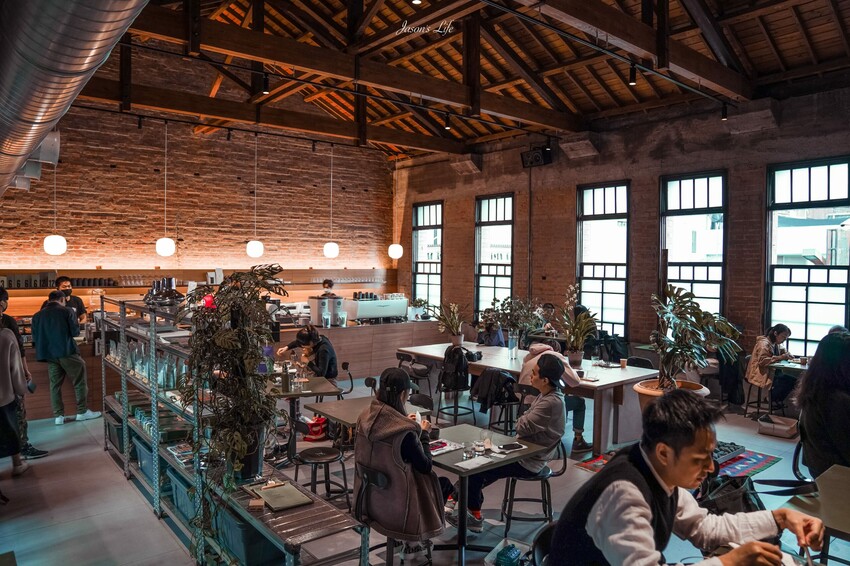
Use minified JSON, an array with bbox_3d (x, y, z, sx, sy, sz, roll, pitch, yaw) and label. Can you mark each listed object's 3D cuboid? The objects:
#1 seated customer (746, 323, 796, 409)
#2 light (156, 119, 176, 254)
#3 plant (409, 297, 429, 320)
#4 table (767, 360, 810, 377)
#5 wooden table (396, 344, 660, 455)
[{"bbox_3d":[4.869,1.198,7.990,0.470,1.220,0.680,-1,3,-42],"label":"seated customer"},{"bbox_3d":[-4.043,-1.465,8.850,0.290,2.101,0.290,-1,3,-42],"label":"light"},{"bbox_3d":[-0.147,0.526,11.247,0.320,0.433,0.280,-1,3,-42],"label":"plant"},{"bbox_3d":[4.988,1.440,7.382,0.680,0.720,0.750,-2,4,-43],"label":"table"},{"bbox_3d":[1.281,1.464,8.043,1.473,0.760,3.461,-1,3,-42],"label":"wooden table"}]

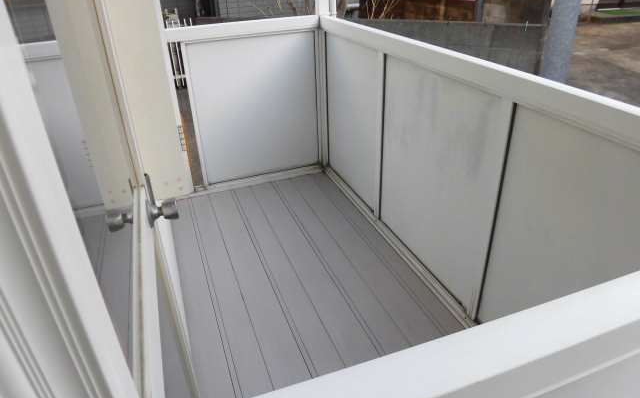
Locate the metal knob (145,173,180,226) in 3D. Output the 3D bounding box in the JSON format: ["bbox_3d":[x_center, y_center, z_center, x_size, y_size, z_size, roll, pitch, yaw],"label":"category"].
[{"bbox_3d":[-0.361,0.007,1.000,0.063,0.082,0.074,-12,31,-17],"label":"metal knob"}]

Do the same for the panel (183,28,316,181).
[{"bbox_3d":[-0.437,-0.625,3.132,0.888,0.998,0.035,-12,31,-17],"label":"panel"}]

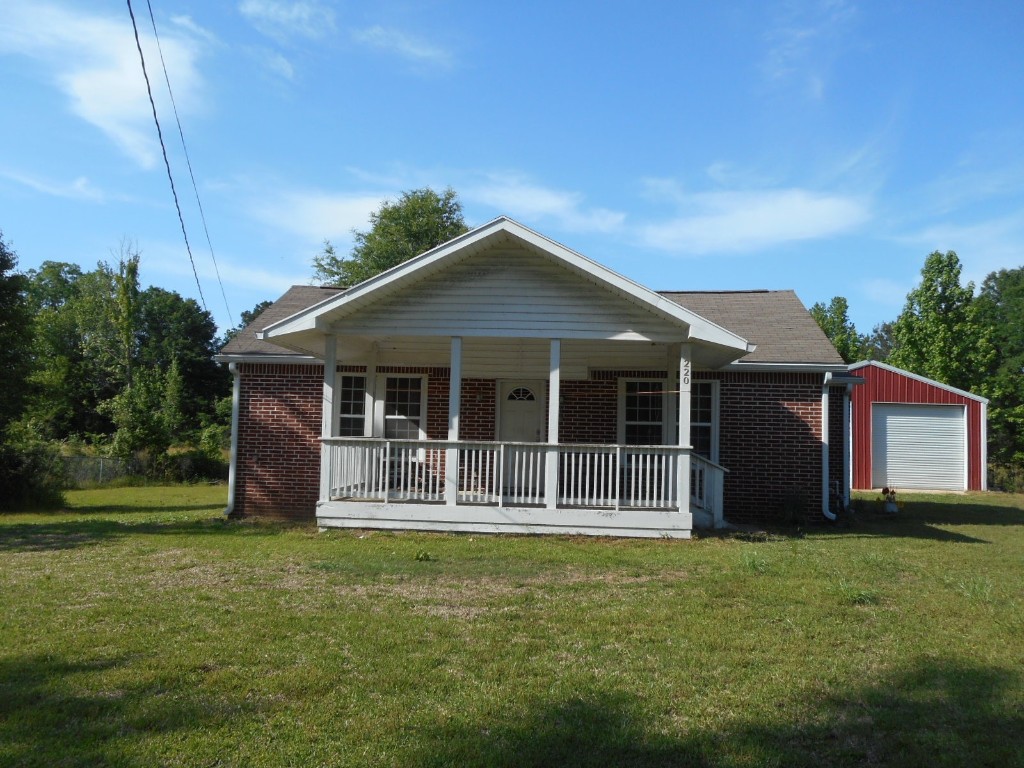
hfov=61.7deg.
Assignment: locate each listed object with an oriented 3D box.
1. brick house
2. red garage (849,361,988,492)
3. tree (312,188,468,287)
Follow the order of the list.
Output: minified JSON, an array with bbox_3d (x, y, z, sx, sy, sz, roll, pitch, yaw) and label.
[{"bbox_3d":[0.876,0.188,18.121,12.420,4.940,10.800,1,-4,5],"label":"brick house"},{"bbox_3d":[12.255,1.621,32.404,7.500,4.240,8.000,1,-4,5],"label":"red garage"},{"bbox_3d":[-5.465,-2.533,37.884,7.421,12.407,7.421,1,-4,5],"label":"tree"}]

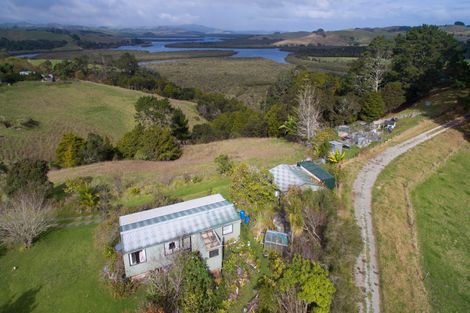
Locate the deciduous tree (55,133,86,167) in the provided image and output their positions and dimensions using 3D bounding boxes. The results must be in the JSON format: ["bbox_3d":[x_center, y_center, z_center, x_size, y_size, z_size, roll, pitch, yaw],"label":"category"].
[{"bbox_3d":[-32.600,-1.434,51.979,5.200,6.800,5.200,-17,31,-30],"label":"deciduous tree"}]

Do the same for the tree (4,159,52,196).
[{"bbox_3d":[-27.100,2.546,34.439,5.000,5.100,4.800,-21,33,-36],"label":"tree"}]

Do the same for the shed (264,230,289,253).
[{"bbox_3d":[4.000,8.627,25.616,2.200,1.950,1.500,5,27,11],"label":"shed"}]

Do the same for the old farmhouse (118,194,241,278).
[{"bbox_3d":[-5.093,7.615,25.919,10.940,3.500,7.160,-11,28,-21],"label":"old farmhouse"}]

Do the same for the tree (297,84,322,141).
[{"bbox_3d":[15.200,-8.580,53.152,5.000,11.800,5.000,8,27,15],"label":"tree"}]

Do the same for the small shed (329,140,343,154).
[{"bbox_3d":[17.750,-1.212,45.962,1.900,2.100,1.500,6,27,13],"label":"small shed"}]

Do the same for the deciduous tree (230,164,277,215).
[{"bbox_3d":[2.100,3.905,30.873,5.600,6.200,5.300,0,26,0],"label":"deciduous tree"}]

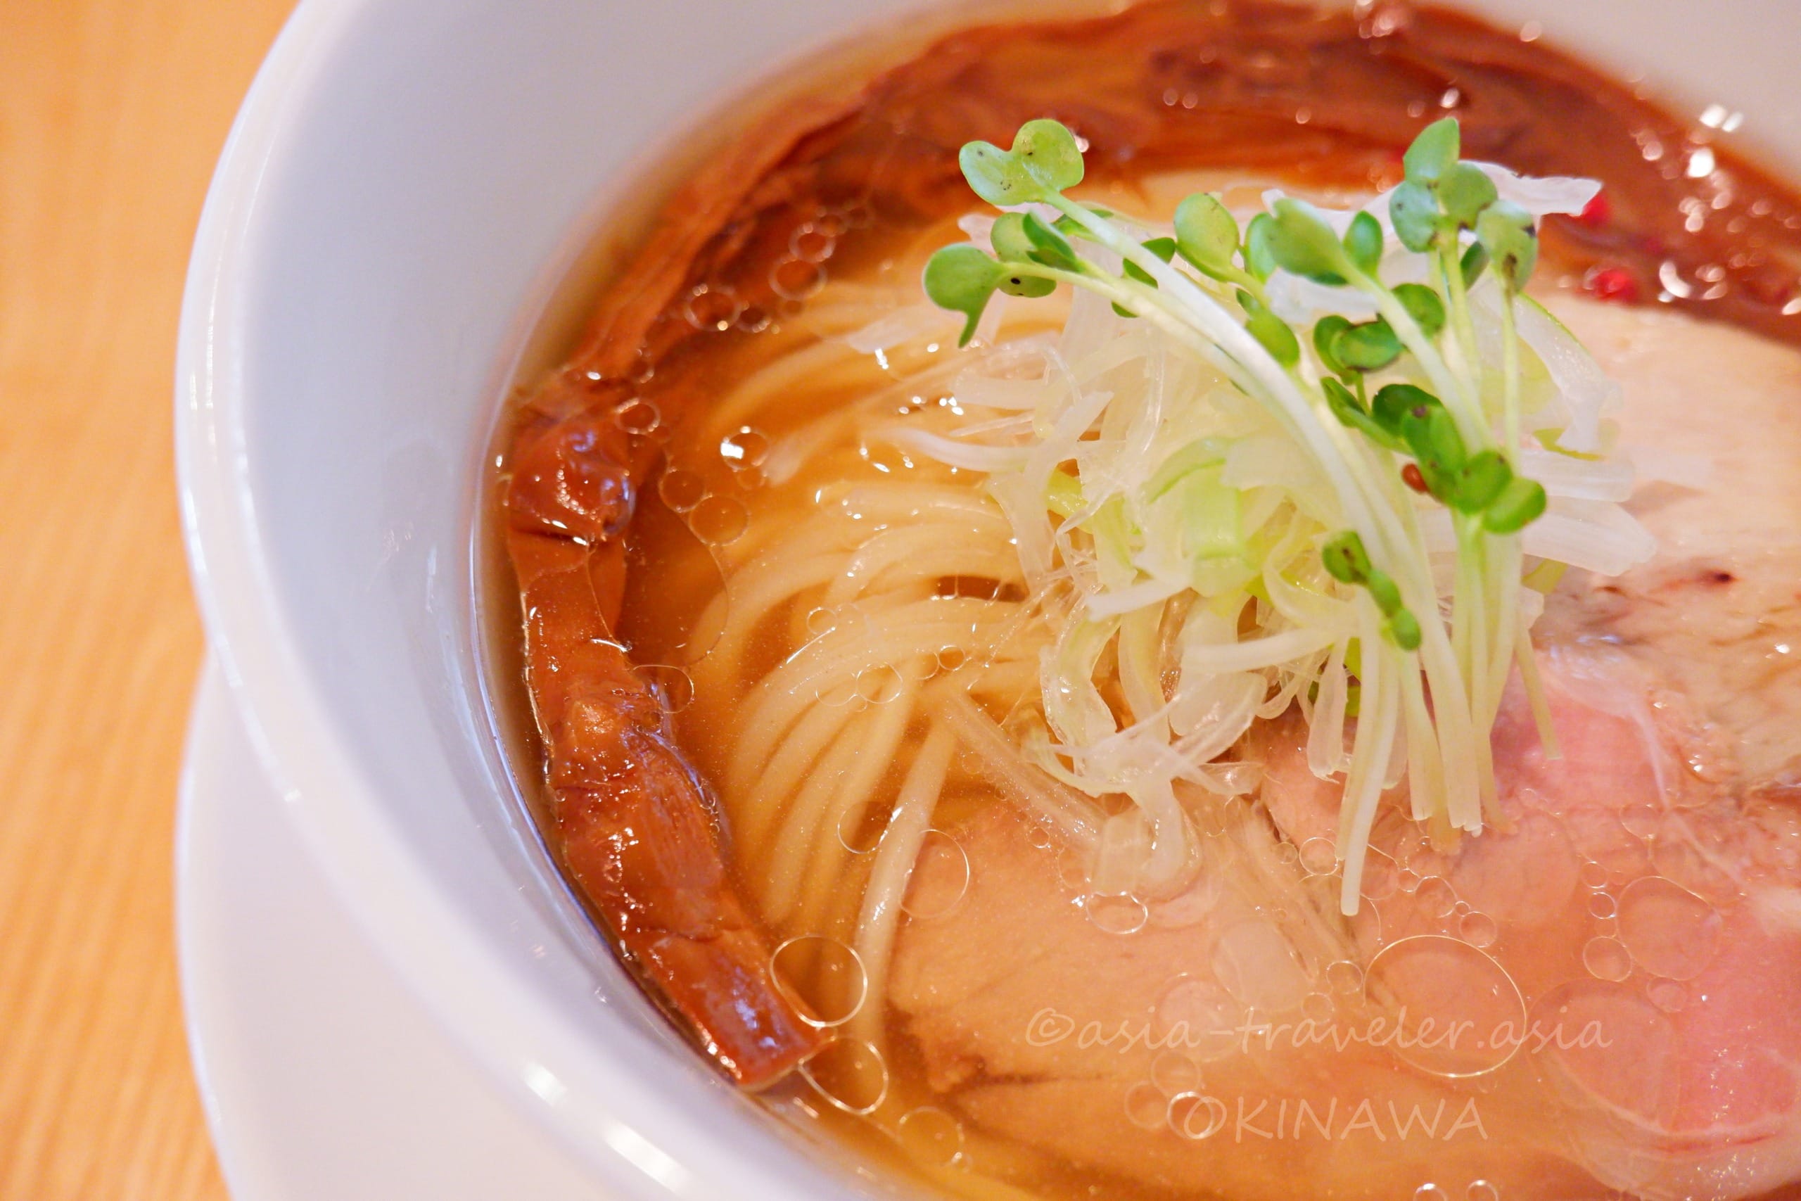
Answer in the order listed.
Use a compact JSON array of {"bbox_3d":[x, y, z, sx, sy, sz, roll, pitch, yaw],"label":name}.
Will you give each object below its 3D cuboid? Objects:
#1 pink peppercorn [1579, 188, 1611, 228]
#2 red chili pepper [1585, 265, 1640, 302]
[{"bbox_3d":[0.081,-0.046,0.211,0.005,0.005,0.005,0,59,0],"label":"pink peppercorn"},{"bbox_3d":[0.081,-0.036,0.205,0.006,0.004,0.005,0,59,0],"label":"red chili pepper"}]

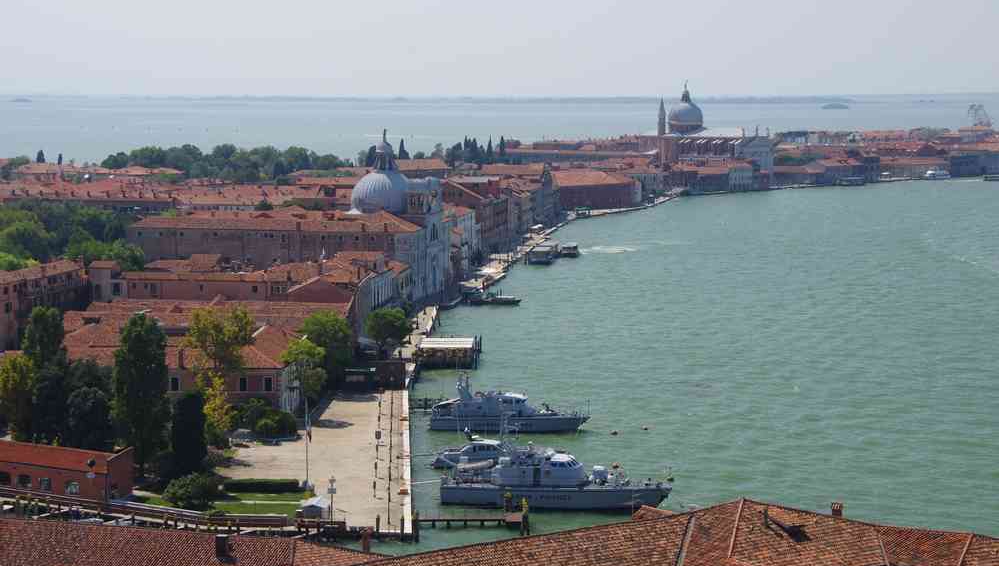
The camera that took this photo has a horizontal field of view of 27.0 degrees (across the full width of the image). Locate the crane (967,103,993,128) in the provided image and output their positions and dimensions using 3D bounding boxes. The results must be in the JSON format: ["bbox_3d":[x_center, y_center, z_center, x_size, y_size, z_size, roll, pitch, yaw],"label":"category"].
[{"bbox_3d":[345.120,-109.640,1496.320,18.000,36.000,14.000,0,5,0],"label":"crane"}]

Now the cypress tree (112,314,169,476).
[{"bbox_3d":[-46.490,14.120,269.520,7.000,20.210,7.000,0,5,0],"label":"cypress tree"}]

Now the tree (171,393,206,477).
[{"bbox_3d":[-38.511,18.628,258.871,4.600,10.620,4.400,0,5,0],"label":"tree"}]

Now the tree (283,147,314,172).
[{"bbox_3d":[-93.136,-52.358,959.292,14.000,21.120,13.000,0,5,0],"label":"tree"}]

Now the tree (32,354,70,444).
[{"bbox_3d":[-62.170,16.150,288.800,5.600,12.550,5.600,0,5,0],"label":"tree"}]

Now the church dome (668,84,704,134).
[{"bbox_3d":[91.160,-85.050,1014.500,17.300,24.290,17.300,0,5,0],"label":"church dome"}]

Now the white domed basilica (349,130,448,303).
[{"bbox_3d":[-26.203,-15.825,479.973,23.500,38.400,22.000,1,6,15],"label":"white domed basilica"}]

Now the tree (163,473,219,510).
[{"bbox_3d":[-35.541,23.873,240.080,6.300,4.080,5.800,0,5,0],"label":"tree"}]

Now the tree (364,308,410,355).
[{"bbox_3d":[-19.962,8.924,371.461,8.100,8.800,7.800,0,5,0],"label":"tree"}]

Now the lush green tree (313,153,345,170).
[{"bbox_3d":[-80.070,-51.980,974.430,15.000,17.290,13.000,0,5,0],"label":"lush green tree"}]

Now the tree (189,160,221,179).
[{"bbox_3d":[-131.774,-46.825,929.672,14.000,15.800,13.000,0,5,0],"label":"tree"}]

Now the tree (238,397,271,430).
[{"bbox_3d":[-35.570,18.890,302.110,4.700,4.580,4.700,0,5,0],"label":"tree"}]

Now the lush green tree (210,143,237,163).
[{"bbox_3d":[-132.055,-56.450,999.076,13.500,21.980,13.000,0,5,0],"label":"lush green tree"}]

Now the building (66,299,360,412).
[{"bbox_3d":[-49.500,11.670,346.630,44.000,10.800,60.000,0,5,-3],"label":"building"}]

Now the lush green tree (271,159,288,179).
[{"bbox_3d":[-99.110,-48.120,939.640,7.800,16.160,7.800,0,5,0],"label":"lush green tree"}]

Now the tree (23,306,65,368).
[{"bbox_3d":[-65.165,11.827,297.399,5.800,17.060,5.800,0,5,0],"label":"tree"}]

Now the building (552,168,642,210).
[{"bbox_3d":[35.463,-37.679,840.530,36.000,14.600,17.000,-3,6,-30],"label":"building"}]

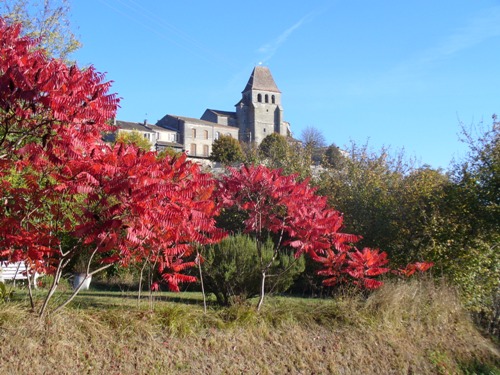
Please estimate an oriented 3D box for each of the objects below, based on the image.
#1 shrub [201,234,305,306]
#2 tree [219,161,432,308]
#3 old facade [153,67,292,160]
[{"bbox_3d":[0.042,1.433,12.300,1.700,1.200,1.600,0,-4,0],"label":"shrub"},{"bbox_3d":[1.097,0.786,11.200,3.150,2.150,2.100,0,-4,0],"label":"tree"},{"bbox_3d":[-5.122,-13.607,134.000,24.000,18.000,13.500,2,-5,-28],"label":"old facade"}]

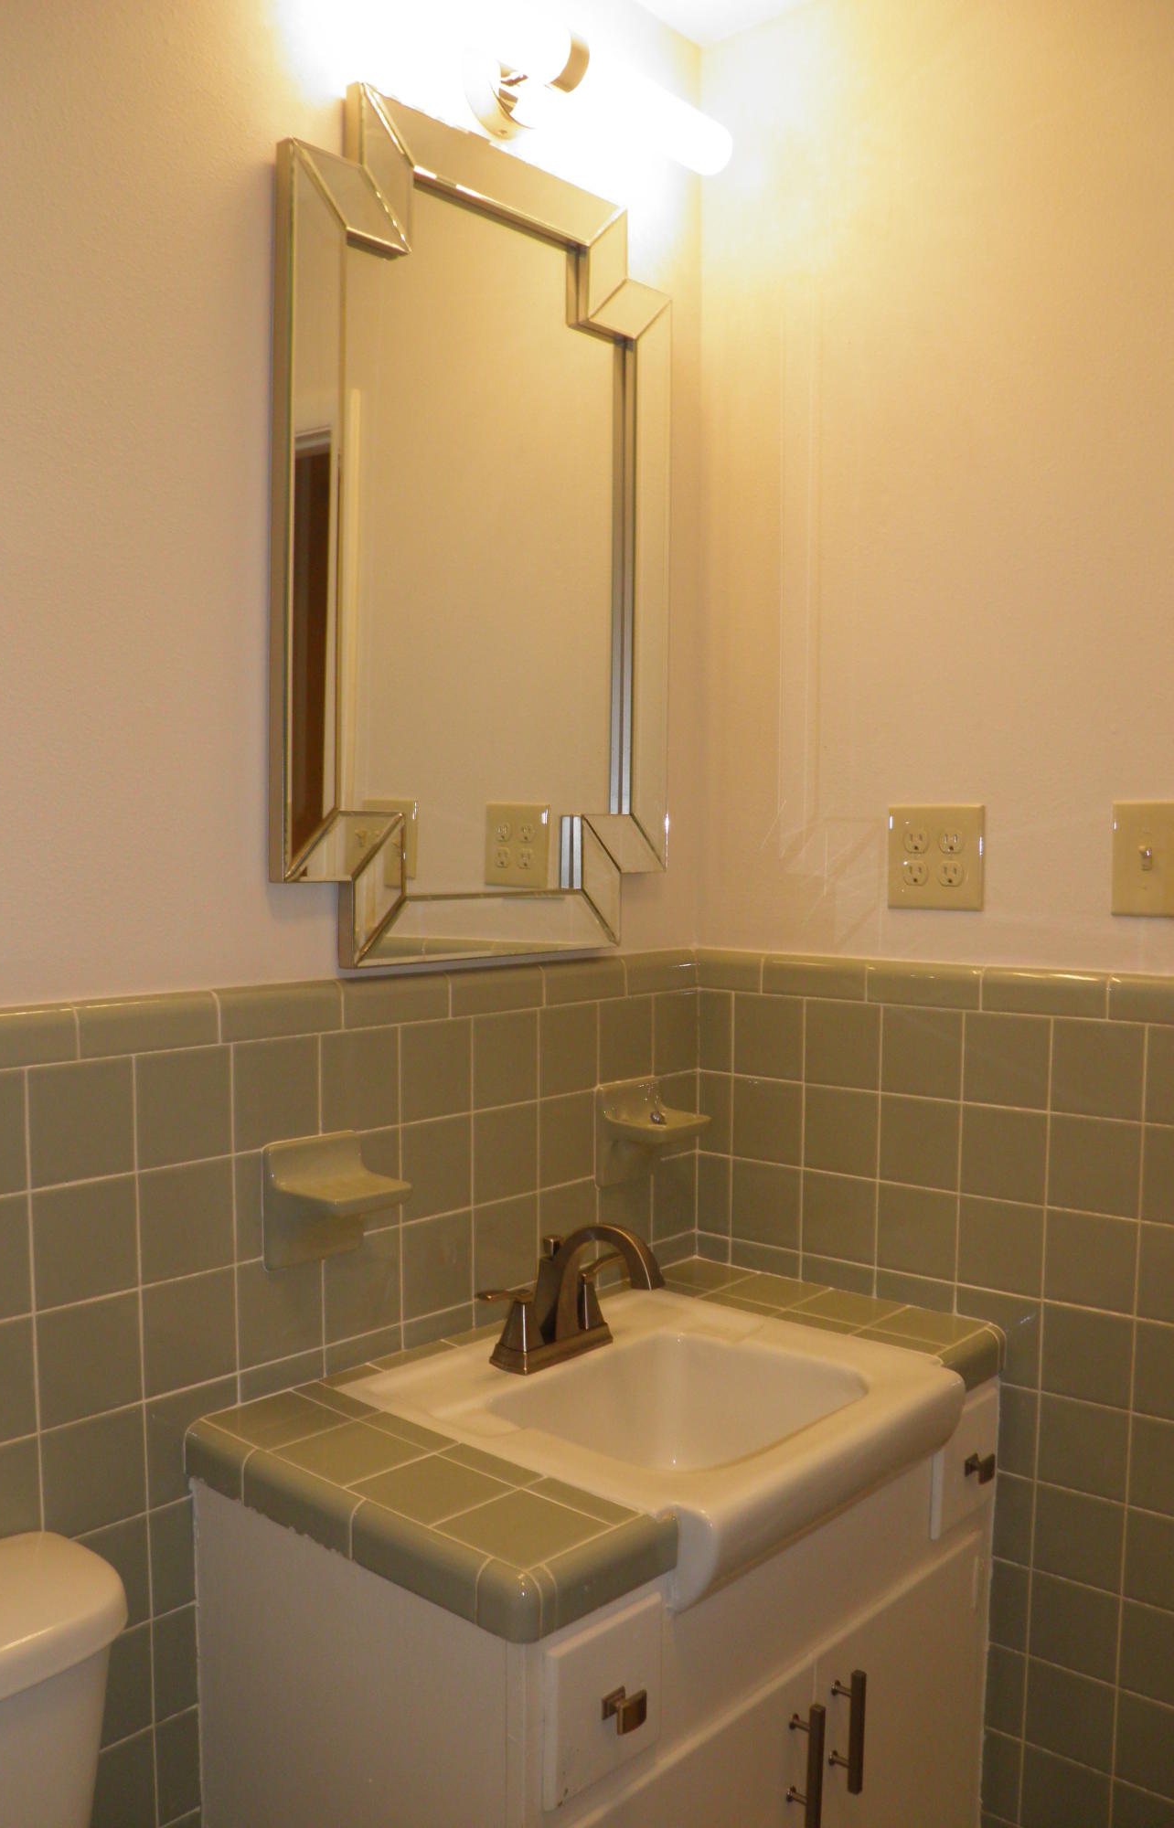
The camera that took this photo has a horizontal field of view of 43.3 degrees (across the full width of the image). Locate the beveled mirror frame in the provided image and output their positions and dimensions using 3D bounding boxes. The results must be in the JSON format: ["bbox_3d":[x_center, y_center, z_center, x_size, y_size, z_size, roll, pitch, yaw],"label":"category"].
[{"bbox_3d":[-0.106,-0.409,1.713,0.030,0.914,0.610,4,4,41],"label":"beveled mirror frame"}]

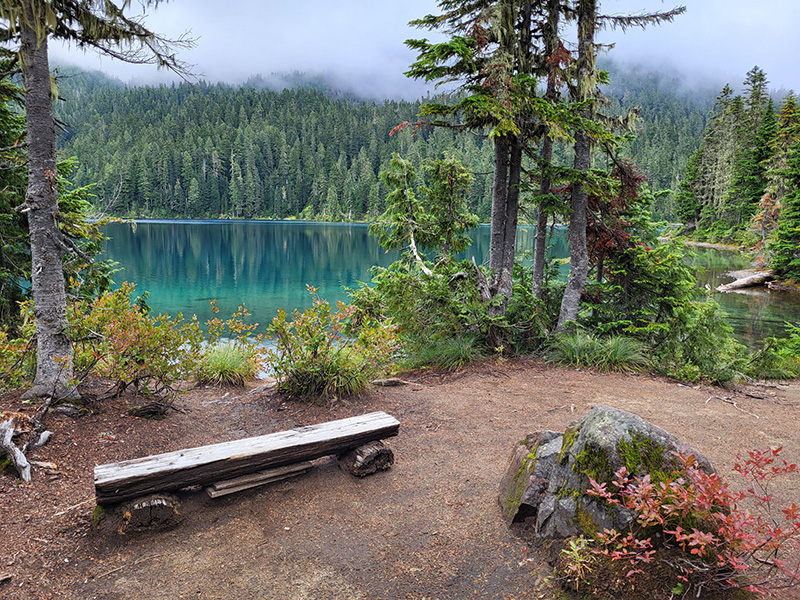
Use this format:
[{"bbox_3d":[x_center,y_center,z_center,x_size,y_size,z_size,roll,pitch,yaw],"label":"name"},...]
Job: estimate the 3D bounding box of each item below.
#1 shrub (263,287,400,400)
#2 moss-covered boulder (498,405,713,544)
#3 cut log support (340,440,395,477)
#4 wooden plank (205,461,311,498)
[{"bbox_3d":[-0.630,0.367,5.756,1.220,1.020,0.980,-1,8,-7],"label":"shrub"},{"bbox_3d":[1.180,0.906,3.519,1.140,0.560,0.920,3,8,19],"label":"moss-covered boulder"},{"bbox_3d":[-0.246,1.009,4.053,0.240,0.180,0.380,-5,9,-30],"label":"cut log support"},{"bbox_3d":[-0.896,1.097,3.816,0.680,0.070,0.150,-6,10,-36],"label":"wooden plank"}]

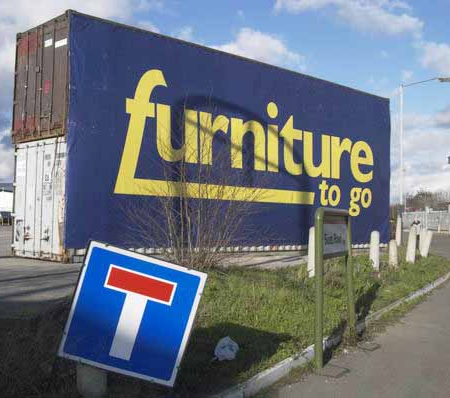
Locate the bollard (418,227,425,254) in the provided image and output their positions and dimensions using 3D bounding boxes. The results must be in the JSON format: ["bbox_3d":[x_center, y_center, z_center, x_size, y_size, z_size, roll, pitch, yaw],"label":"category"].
[{"bbox_3d":[5.619,1.254,17.000,0.180,0.812,0.180,0,-2,0],"label":"bollard"}]

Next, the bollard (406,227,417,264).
[{"bbox_3d":[4.445,1.088,14.200,0.185,0.932,0.185,5,-2,0],"label":"bollard"}]

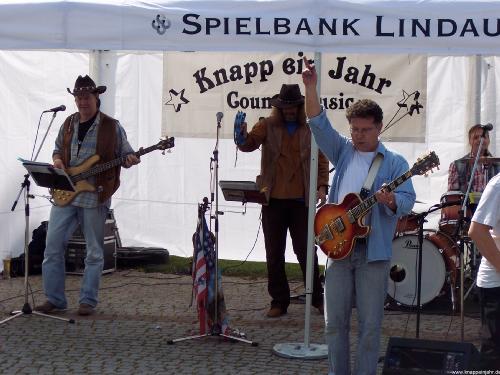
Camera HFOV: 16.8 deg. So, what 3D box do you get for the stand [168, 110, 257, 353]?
[{"bbox_3d":[-0.273,0.302,12.000,0.620,1.600,0.580,1,5,0],"label":"stand"}]

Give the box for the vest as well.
[{"bbox_3d":[-1.233,-0.230,13.150,0.470,0.680,0.310,3,5,27],"label":"vest"}]

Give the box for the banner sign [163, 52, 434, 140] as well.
[{"bbox_3d":[0.424,-0.905,16.100,2.520,0.930,0.040,1,5,6],"label":"banner sign"}]

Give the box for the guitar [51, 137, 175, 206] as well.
[{"bbox_3d":[-1.069,-0.154,13.000,1.120,0.320,0.080,-25,-10,19],"label":"guitar"}]

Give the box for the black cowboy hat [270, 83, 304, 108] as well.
[{"bbox_3d":[0.306,-0.698,13.100,0.320,0.150,0.360,1,17,6],"label":"black cowboy hat"}]

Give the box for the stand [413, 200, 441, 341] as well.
[{"bbox_3d":[1.162,0.612,11.250,0.580,1.020,0.580,1,5,0],"label":"stand"}]

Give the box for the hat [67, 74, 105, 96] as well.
[{"bbox_3d":[-1.264,-0.787,13.100,0.310,0.150,0.360,2,10,17],"label":"hat"}]

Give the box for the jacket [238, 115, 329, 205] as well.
[{"bbox_3d":[0.261,-0.214,13.150,0.700,0.700,0.380,1,5,6],"label":"jacket"}]

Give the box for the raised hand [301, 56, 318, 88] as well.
[{"bbox_3d":[0.357,-0.691,10.150,0.100,0.190,0.080,-11,3,6],"label":"raised hand"}]

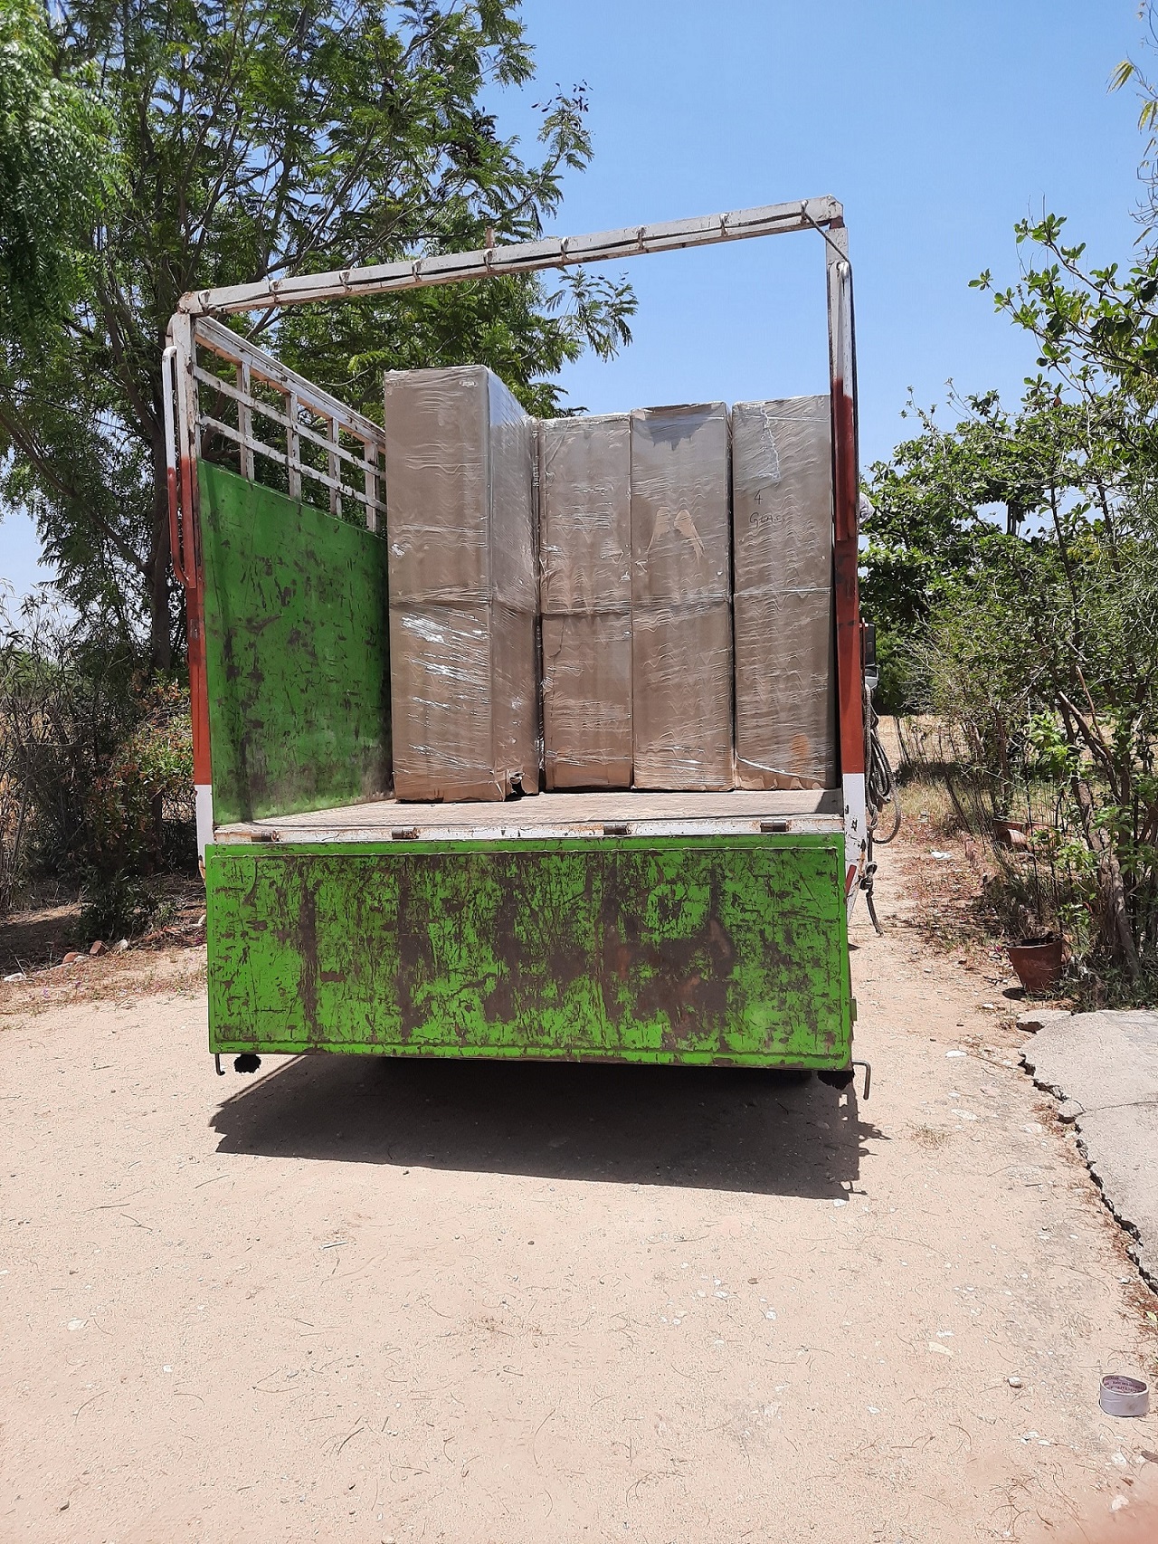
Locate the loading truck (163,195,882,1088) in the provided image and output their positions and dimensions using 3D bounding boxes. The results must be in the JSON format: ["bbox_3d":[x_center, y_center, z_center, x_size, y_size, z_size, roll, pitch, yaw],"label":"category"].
[{"bbox_3d":[0.380,-0.260,5.665,2.140,2.667,5.100,-2,2,14],"label":"loading truck"}]

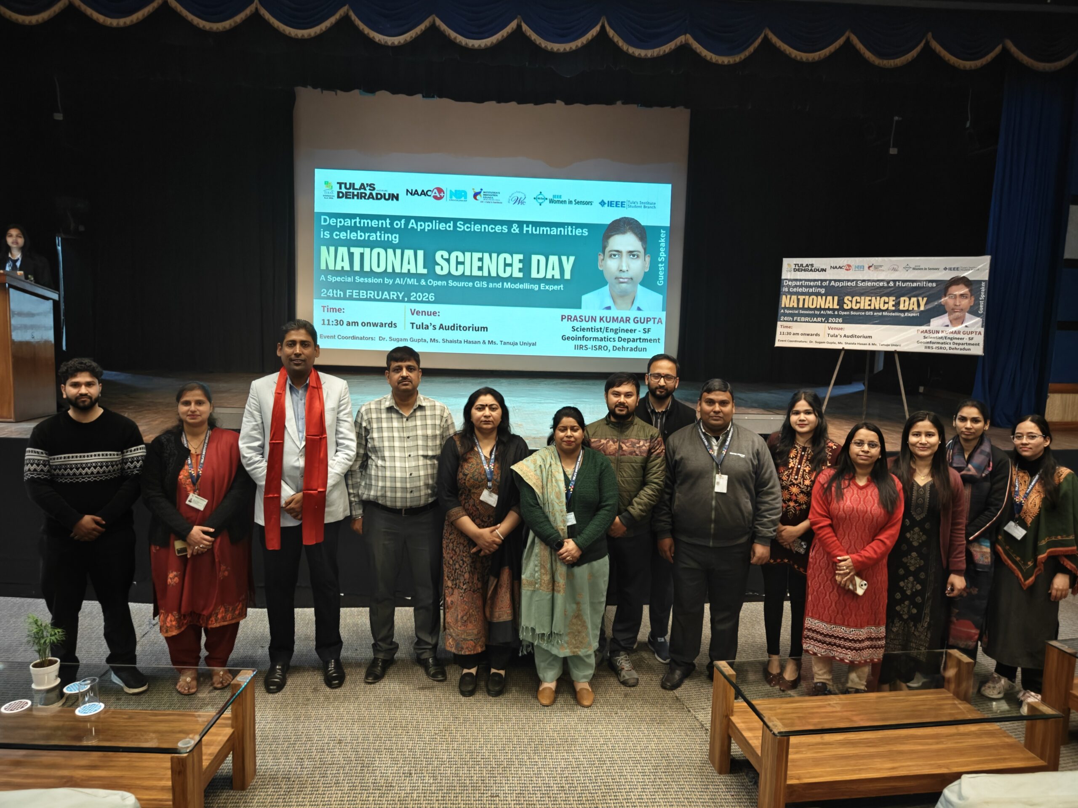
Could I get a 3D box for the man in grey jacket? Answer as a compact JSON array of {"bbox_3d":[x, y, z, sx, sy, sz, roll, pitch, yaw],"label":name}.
[{"bbox_3d":[0.928,0.691,3.997,0.656,1.644,0.360,4,7,17],"label":"man in grey jacket"}]

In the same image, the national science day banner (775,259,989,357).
[{"bbox_3d":[2.719,-0.802,6.000,1.524,0.762,0.030,5,-4,26],"label":"national science day banner"}]

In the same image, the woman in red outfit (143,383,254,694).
[{"bbox_3d":[-1.746,0.672,3.874,0.515,1.565,0.370,-1,8,-20],"label":"woman in red outfit"}]

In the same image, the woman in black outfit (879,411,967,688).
[{"bbox_3d":[1.983,0.792,3.954,0.424,1.512,0.330,5,8,26],"label":"woman in black outfit"}]

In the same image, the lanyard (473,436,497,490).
[{"bbox_3d":[-0.272,0.300,3.771,0.128,0.280,0.120,1,7,-5],"label":"lanyard"}]

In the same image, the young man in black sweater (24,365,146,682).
[{"bbox_3d":[-2.262,0.610,3.773,0.538,1.685,0.380,-2,8,-25],"label":"young man in black sweater"}]

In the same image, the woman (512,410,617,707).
[{"bbox_3d":[0.121,0.759,3.851,0.535,1.501,0.380,2,7,2],"label":"woman"}]

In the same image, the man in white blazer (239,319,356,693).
[{"bbox_3d":[-1.250,0.514,3.897,0.574,1.900,0.360,0,7,-14],"label":"man in white blazer"}]

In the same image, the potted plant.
[{"bbox_3d":[-1.930,0.958,2.921,0.128,0.281,0.125,-3,9,-34],"label":"potted plant"}]

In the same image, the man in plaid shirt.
[{"bbox_3d":[-0.740,0.577,4.017,0.552,1.773,0.330,0,7,-9],"label":"man in plaid shirt"}]

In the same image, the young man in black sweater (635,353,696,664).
[{"bbox_3d":[0.699,0.591,4.295,0.427,1.755,0.320,3,7,8],"label":"young man in black sweater"}]

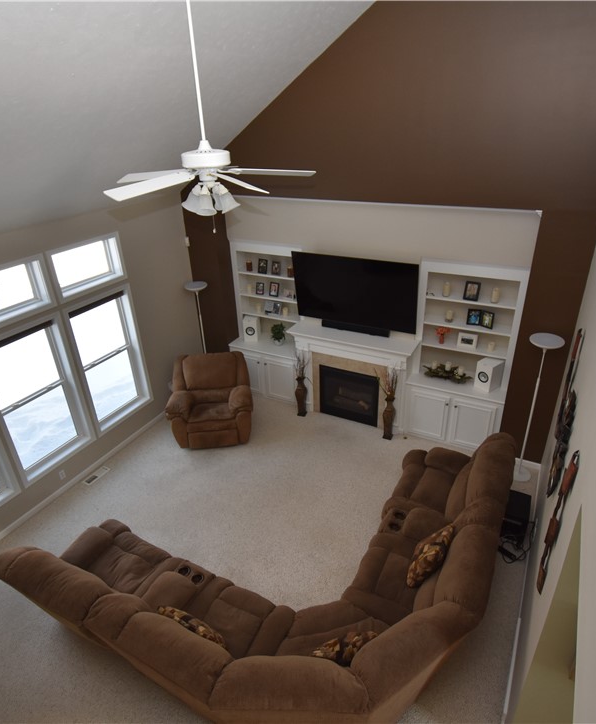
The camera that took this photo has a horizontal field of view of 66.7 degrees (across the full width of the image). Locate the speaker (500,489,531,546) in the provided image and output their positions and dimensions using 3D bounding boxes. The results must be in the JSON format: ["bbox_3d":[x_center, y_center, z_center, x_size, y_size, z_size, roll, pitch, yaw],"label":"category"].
[{"bbox_3d":[2.294,1.650,4.844,0.280,0.330,0.400,12,31,24],"label":"speaker"}]

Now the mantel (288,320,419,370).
[{"bbox_3d":[0.724,-0.213,6.184,1.740,0.285,0.430,12,31,24],"label":"mantel"}]

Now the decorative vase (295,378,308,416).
[{"bbox_3d":[0.063,0.524,6.785,0.180,0.630,0.180,-1,28,1],"label":"decorative vase"}]

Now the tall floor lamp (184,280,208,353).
[{"bbox_3d":[-1.503,-0.344,7.234,0.340,1.830,0.340,12,31,24],"label":"tall floor lamp"}]

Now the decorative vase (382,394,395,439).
[{"bbox_3d":[1.261,0.780,6.230,0.180,0.630,0.180,12,31,24],"label":"decorative vase"}]

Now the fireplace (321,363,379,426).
[{"bbox_3d":[0.789,0.452,6.673,0.910,0.820,0.200,12,31,24],"label":"fireplace"}]

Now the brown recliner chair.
[{"bbox_3d":[-1.183,0.512,6.463,1.020,1.020,0.950,-3,28,-1],"label":"brown recliner chair"}]

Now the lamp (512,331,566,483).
[{"bbox_3d":[2.716,0.583,5.231,0.340,1.830,0.340,12,31,24],"label":"lamp"}]

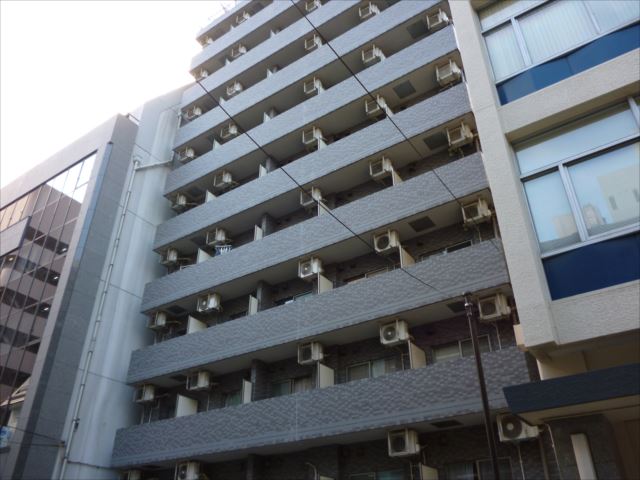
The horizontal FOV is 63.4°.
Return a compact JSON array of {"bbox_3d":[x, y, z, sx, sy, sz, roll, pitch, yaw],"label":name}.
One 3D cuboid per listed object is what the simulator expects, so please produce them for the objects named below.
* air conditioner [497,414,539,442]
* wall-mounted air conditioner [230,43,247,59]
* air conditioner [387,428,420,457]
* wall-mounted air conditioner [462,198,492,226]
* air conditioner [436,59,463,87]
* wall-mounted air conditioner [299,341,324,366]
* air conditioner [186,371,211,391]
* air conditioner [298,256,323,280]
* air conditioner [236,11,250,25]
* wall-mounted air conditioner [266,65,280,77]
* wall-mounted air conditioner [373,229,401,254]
[{"bbox_3d":[4.404,4.245,11.568,0.750,0.550,0.280,-20,-38,28],"label":"air conditioner"},{"bbox_3d":[-4.285,-9.978,27.656,0.700,0.540,0.280,-20,-38,28],"label":"wall-mounted air conditioner"},{"bbox_3d":[2.091,5.028,12.795,0.670,0.523,0.270,-20,-37,28],"label":"air conditioner"},{"bbox_3d":[4.424,-0.767,14.559,0.670,0.523,0.270,-20,-37,28],"label":"wall-mounted air conditioner"},{"bbox_3d":[4.406,-5.682,17.643,0.670,0.523,0.270,-20,-37,28],"label":"air conditioner"},{"bbox_3d":[-0.257,3.447,15.647,0.670,0.523,0.270,-20,-37,28],"label":"wall-mounted air conditioner"},{"bbox_3d":[-4.225,4.939,18.128,0.700,0.540,0.280,-20,-38,28],"label":"air conditioner"},{"bbox_3d":[-0.294,0.999,17.443,0.700,0.540,0.280,-20,-38,28],"label":"air conditioner"},{"bbox_3d":[-4.317,-12.455,29.257,0.700,0.540,0.280,-20,-38,28],"label":"air conditioner"},{"bbox_3d":[-2.228,-8.123,24.809,0.700,0.540,0.280,-20,-38,28],"label":"wall-mounted air conditioner"},{"bbox_3d":[2.090,0.105,15.870,0.670,0.523,0.270,-20,-37,28],"label":"wall-mounted air conditioner"}]

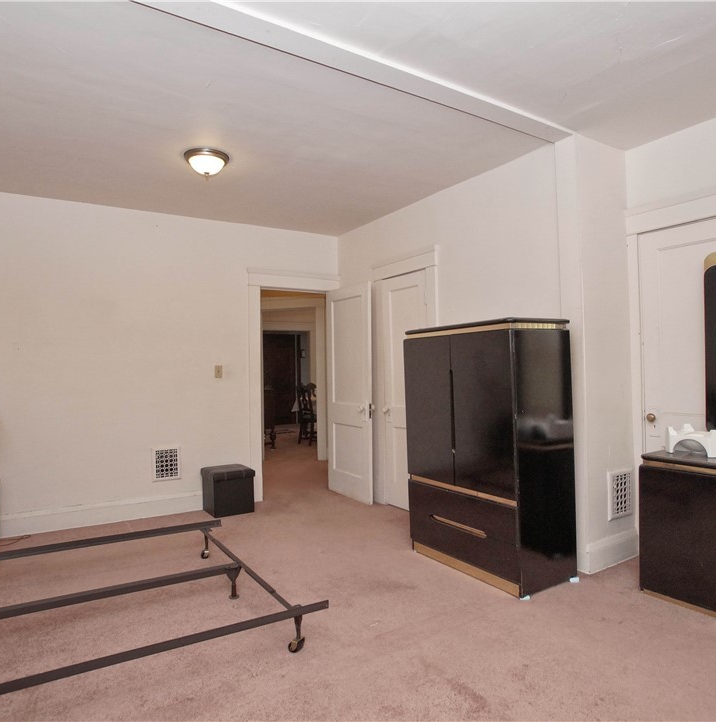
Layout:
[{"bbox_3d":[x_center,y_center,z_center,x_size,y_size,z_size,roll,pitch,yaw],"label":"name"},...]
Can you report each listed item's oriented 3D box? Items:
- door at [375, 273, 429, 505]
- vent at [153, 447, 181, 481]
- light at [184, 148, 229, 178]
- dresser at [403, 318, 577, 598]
[{"bbox_3d":[0.417,0.278,4.303,0.050,2.100,0.640,0,-1,-34],"label":"door"},{"bbox_3d":[-1.685,0.909,4.262,0.245,0.295,0.025,0,-1,-31],"label":"vent"},{"bbox_3d":[-0.978,-1.259,3.114,0.290,0.140,0.290,0,-1,-34],"label":"light"},{"bbox_3d":[0.828,0.543,3.141,0.530,1.525,0.900,0,-1,-34],"label":"dresser"}]

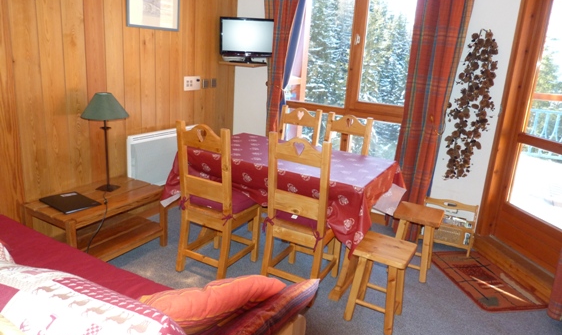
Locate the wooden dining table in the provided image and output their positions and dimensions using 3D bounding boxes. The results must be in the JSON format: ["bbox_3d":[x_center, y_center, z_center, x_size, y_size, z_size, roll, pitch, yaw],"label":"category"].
[{"bbox_3d":[0.042,0.277,3.074,1.434,0.774,0.889,12,16,28],"label":"wooden dining table"}]

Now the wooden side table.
[{"bbox_3d":[-1.232,0.412,2.820,0.429,0.460,0.838,11,15,24],"label":"wooden side table"}]

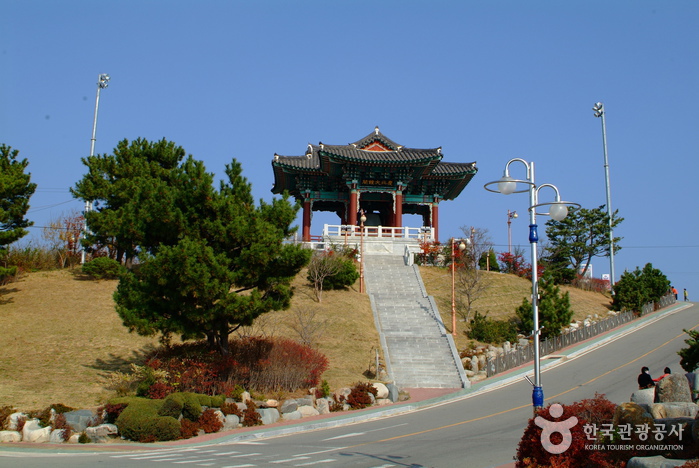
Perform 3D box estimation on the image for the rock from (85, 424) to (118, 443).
[{"bbox_3d":[-9.355,7.526,30.800,1.200,0.649,0.900,5,-14,-16],"label":"rock"}]

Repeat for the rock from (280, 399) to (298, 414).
[{"bbox_3d":[-2.227,6.401,30.300,0.648,0.594,0.560,1,-13,0],"label":"rock"}]

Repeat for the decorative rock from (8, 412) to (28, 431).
[{"bbox_3d":[-11.554,6.545,28.500,0.677,0.628,0.600,1,-13,0],"label":"decorative rock"}]

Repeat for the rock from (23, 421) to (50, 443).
[{"bbox_3d":[-11.692,7.378,30.500,1.004,0.822,0.850,0,-12,0],"label":"rock"}]

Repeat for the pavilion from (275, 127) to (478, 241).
[{"bbox_3d":[1.709,-3.415,69.592,16.290,9.200,16.290,1,-12,-4],"label":"pavilion"}]

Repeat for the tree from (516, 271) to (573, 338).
[{"bbox_3d":[11.702,4.261,49.000,3.101,3.760,3.300,-2,-13,13],"label":"tree"}]

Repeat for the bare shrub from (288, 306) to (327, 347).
[{"bbox_3d":[-2.186,4.815,42.500,1.940,1.890,1.900,1,-13,-3],"label":"bare shrub"}]

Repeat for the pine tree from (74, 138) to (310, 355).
[{"bbox_3d":[-6.387,0.750,35.000,9.000,8.800,7.600,1,-13,0],"label":"pine tree"}]

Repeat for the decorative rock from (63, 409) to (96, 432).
[{"bbox_3d":[-10.515,7.264,31.800,1.206,0.910,0.900,5,-14,-17],"label":"decorative rock"}]

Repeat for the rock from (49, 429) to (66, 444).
[{"bbox_3d":[-11.015,7.639,30.800,0.599,0.591,0.600,5,-14,-18],"label":"rock"}]

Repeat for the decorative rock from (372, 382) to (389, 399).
[{"bbox_3d":[1.279,6.459,33.700,0.641,0.660,0.600,1,-13,0],"label":"decorative rock"}]

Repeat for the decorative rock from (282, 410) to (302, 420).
[{"bbox_3d":[-2.304,7.335,33.000,0.812,0.397,0.600,2,-13,-4],"label":"decorative rock"}]

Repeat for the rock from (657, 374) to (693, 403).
[{"bbox_3d":[8.558,4.097,21.494,0.910,0.796,0.700,0,-12,0],"label":"rock"}]

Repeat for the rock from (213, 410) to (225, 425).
[{"bbox_3d":[-5.182,7.259,32.300,0.456,0.554,0.500,0,-12,0],"label":"rock"}]

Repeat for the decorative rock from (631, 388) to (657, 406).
[{"bbox_3d":[7.562,4.205,21.000,0.610,0.449,0.500,-4,-14,19],"label":"decorative rock"}]

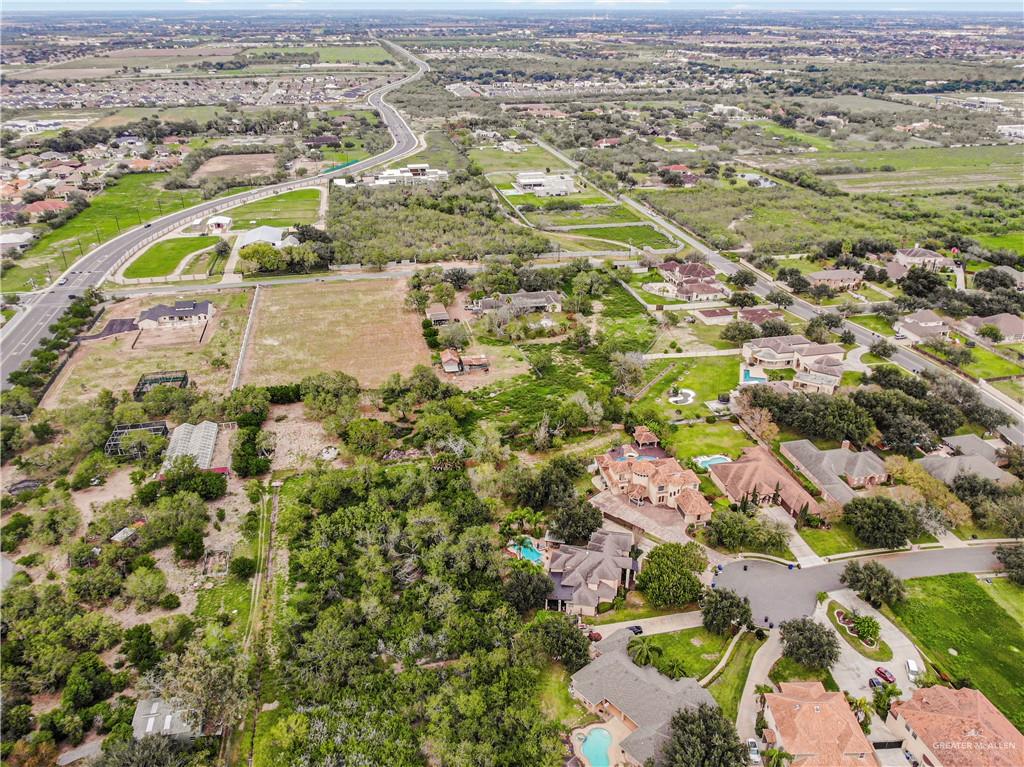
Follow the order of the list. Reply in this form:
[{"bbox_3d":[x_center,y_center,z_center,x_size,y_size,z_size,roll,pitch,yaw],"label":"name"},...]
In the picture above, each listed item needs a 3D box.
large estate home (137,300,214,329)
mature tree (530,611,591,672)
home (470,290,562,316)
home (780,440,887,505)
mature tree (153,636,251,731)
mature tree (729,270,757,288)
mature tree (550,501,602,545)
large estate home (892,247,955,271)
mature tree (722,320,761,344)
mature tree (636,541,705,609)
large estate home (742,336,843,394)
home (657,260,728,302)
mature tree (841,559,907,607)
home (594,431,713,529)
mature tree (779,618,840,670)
[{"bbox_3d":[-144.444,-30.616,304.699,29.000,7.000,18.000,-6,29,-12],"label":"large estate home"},{"bbox_3d":[9.787,53.088,144.982,12.000,10.000,12.000,0,28,0],"label":"mature tree"},{"bbox_3d":[4.601,-37.787,319.598,38.000,6.200,19.500,-4,28,-7],"label":"home"},{"bbox_3d":[96.105,23.789,202.982,23.800,7.500,31.000,-5,28,-10],"label":"home"},{"bbox_3d":[-60.360,60.164,139.859,17.000,16.500,17.000,0,28,0],"label":"mature tree"},{"bbox_3d":[109.286,-48.519,337.178,12.200,9.000,12.200,0,28,0],"label":"mature tree"},{"bbox_3d":[16.087,35.556,178.132,12.700,9.800,12.700,0,28,0],"label":"mature tree"},{"bbox_3d":[229.895,-69.874,392.827,27.000,8.800,21.000,-4,28,-7],"label":"large estate home"},{"bbox_3d":[96.800,-21.283,301.153,15.000,9.000,15.000,0,28,0],"label":"mature tree"},{"bbox_3d":[35.689,43.967,160.292,15.000,11.800,15.000,0,28,0],"label":"mature tree"},{"bbox_3d":[110.073,-8.398,261.865,36.500,9.000,36.000,-6,29,-11],"label":"large estate home"},{"bbox_3d":[85.852,-51.400,341.962,24.000,9.500,39.000,-4,28,-8],"label":"home"},{"bbox_3d":[87.166,48.406,171.474,14.300,7.600,14.300,0,28,0],"label":"mature tree"},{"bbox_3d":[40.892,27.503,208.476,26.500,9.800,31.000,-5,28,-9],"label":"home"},{"bbox_3d":[64.226,57.000,153.807,12.400,9.000,12.400,0,28,0],"label":"mature tree"}]

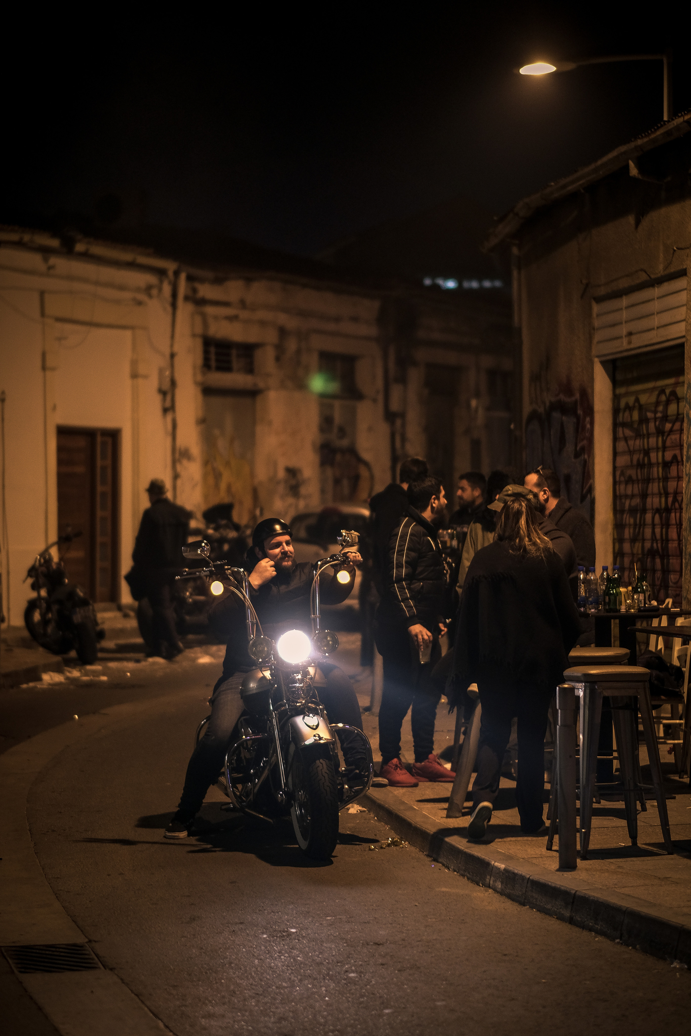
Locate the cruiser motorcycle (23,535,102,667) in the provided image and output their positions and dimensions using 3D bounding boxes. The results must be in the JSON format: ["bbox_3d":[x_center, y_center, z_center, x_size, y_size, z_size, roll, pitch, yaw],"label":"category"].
[{"bbox_3d":[-3.010,0.840,25.800,0.820,1.320,2.250,0,0,-15],"label":"cruiser motorcycle"}]

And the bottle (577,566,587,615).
[{"bbox_3d":[1.213,0.368,12.400,0.065,0.238,0.065,0,0,0],"label":"bottle"}]

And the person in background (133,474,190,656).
[{"bbox_3d":[-1.930,0.523,25.100,0.580,1.860,0.450,0,0,-30],"label":"person in background"}]

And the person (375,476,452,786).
[{"bbox_3d":[0.385,0.615,13.450,0.360,1.710,0.500,0,0,28],"label":"person"}]

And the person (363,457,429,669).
[{"bbox_3d":[0.360,0.560,14.500,0.520,1.820,0.360,-1,0,45],"label":"person"}]

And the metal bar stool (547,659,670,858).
[{"bbox_3d":[1.143,1.058,10.500,0.420,0.790,0.420,0,0,-22],"label":"metal bar stool"}]

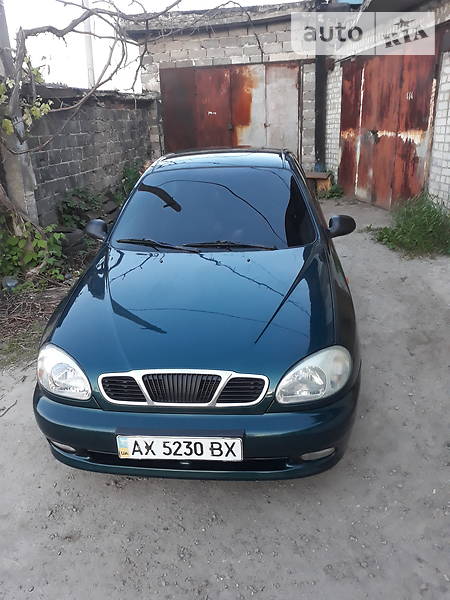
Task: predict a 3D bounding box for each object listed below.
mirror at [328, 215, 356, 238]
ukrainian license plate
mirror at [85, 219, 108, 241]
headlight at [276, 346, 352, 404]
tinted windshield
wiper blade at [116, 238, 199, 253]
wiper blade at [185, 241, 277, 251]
[{"bbox_3d":[0.773,-0.486,3.071,0.190,0.140,0.120,0,21,6],"label":"mirror"},{"bbox_3d":[-0.184,0.609,1.920,0.520,0.112,0.015,0,20,6],"label":"ukrainian license plate"},{"bbox_3d":[-0.889,-0.479,3.242,0.190,0.140,0.120,0,21,6],"label":"mirror"},{"bbox_3d":[0.393,0.314,2.013,0.390,0.185,0.240,-4,21,-5],"label":"headlight"},{"bbox_3d":[-0.061,-0.619,3.156,1.329,0.150,0.872,0,55,6],"label":"tinted windshield"},{"bbox_3d":[-0.430,-0.342,2.932,0.558,0.045,0.060,9,22,15],"label":"wiper blade"},{"bbox_3d":[0.022,-0.327,2.865,0.572,0.045,0.060,3,21,8],"label":"wiper blade"}]

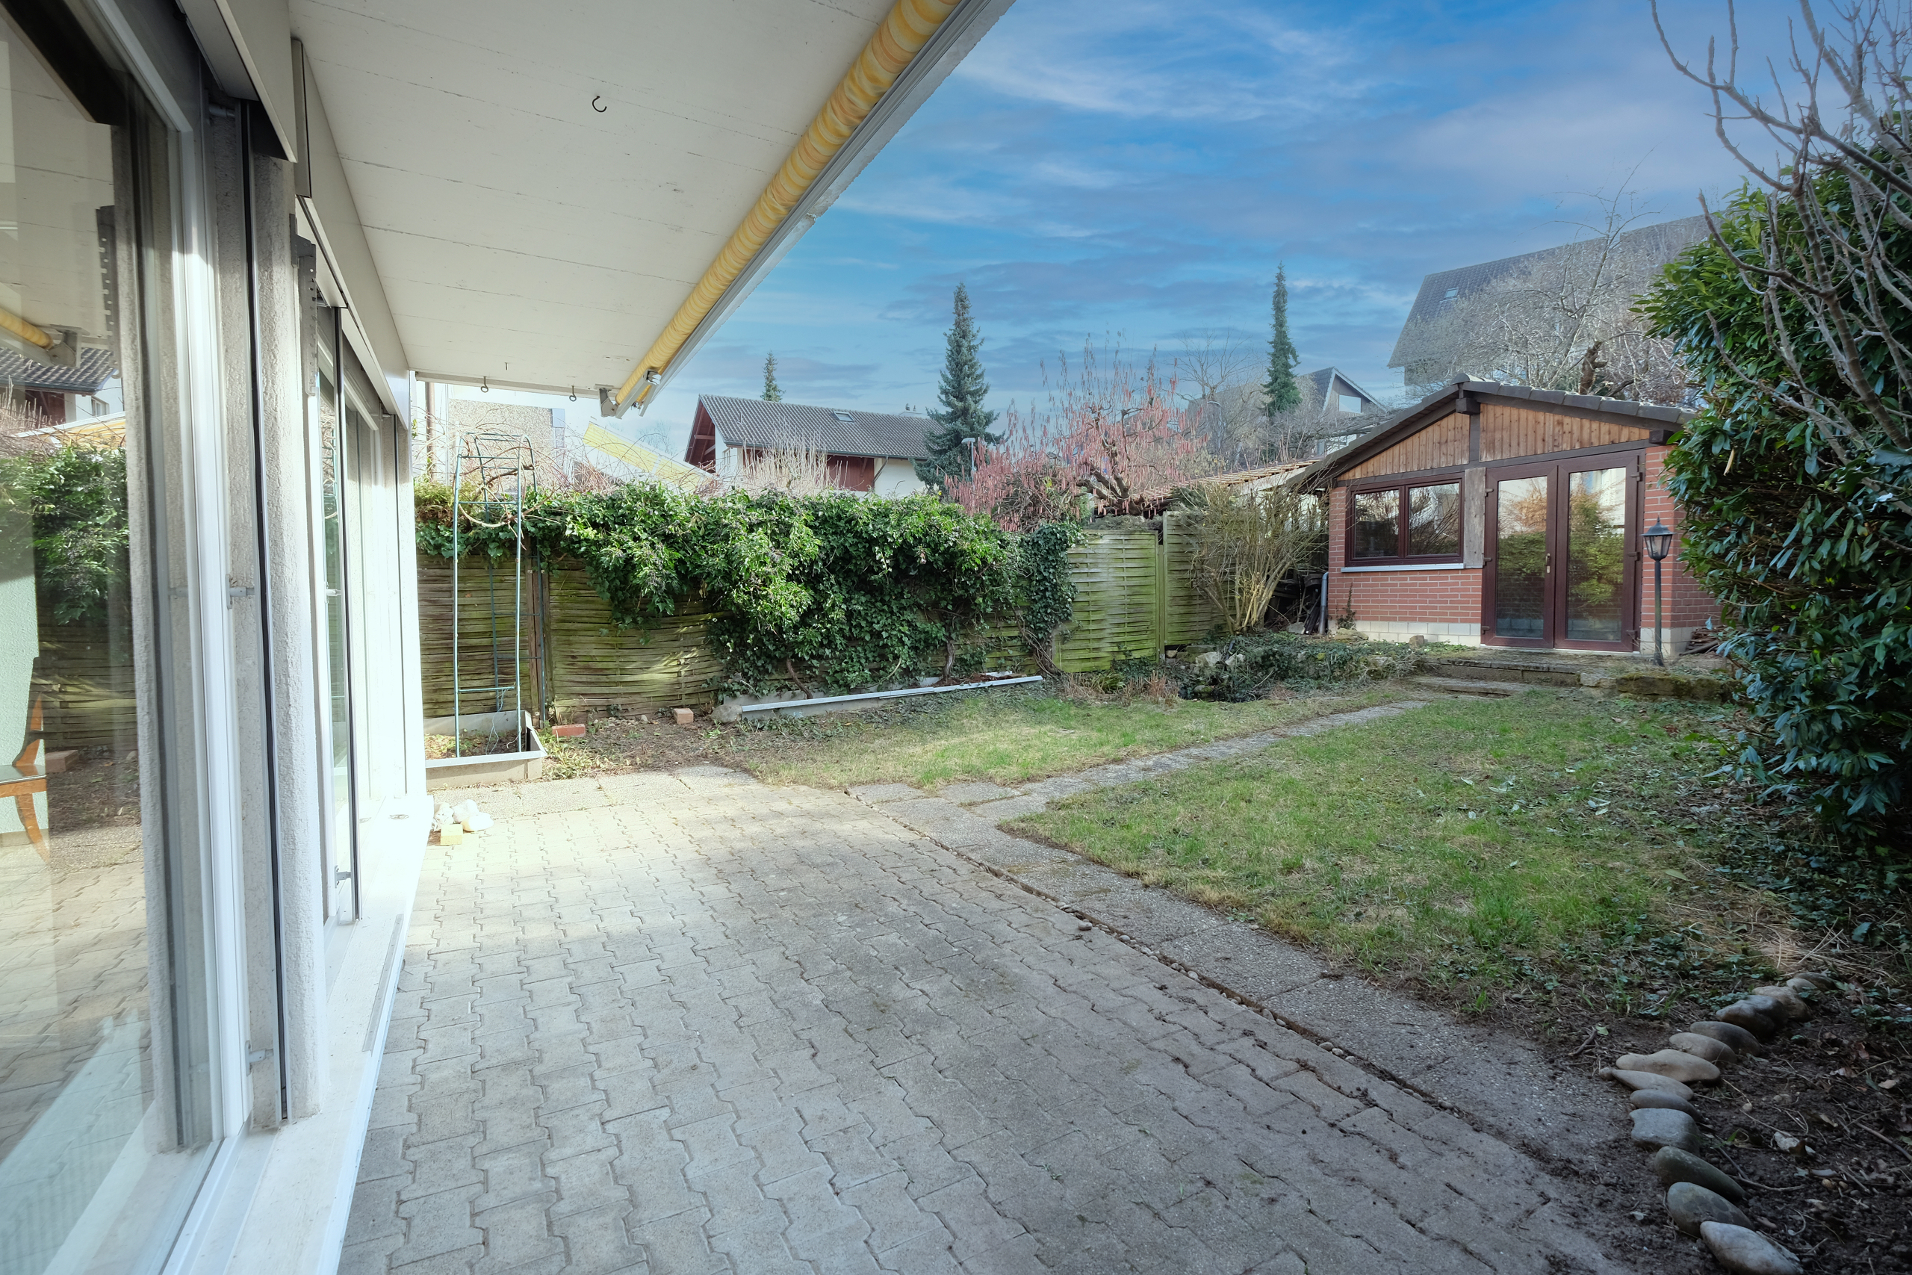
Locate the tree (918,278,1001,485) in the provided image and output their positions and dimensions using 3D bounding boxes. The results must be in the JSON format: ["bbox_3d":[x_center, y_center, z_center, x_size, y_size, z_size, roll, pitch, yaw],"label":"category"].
[{"bbox_3d":[0.216,-7.083,30.270,3.600,12.550,3.600,-1,2,1],"label":"tree"}]

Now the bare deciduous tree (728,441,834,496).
[{"bbox_3d":[-2.817,-1.354,13.083,1.850,3.850,1.800,-1,3,-12],"label":"bare deciduous tree"}]

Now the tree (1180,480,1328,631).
[{"bbox_3d":[4.053,-1.045,10.844,1.950,2.060,1.850,0,3,20],"label":"tree"}]

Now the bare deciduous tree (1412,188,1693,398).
[{"bbox_3d":[11.690,-4.560,15.678,4.900,8.280,4.900,1,3,36],"label":"bare deciduous tree"}]

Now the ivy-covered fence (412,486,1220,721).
[{"bbox_3d":[-0.316,-0.475,9.033,10.050,2.220,0.750,-2,3,-30],"label":"ivy-covered fence"}]

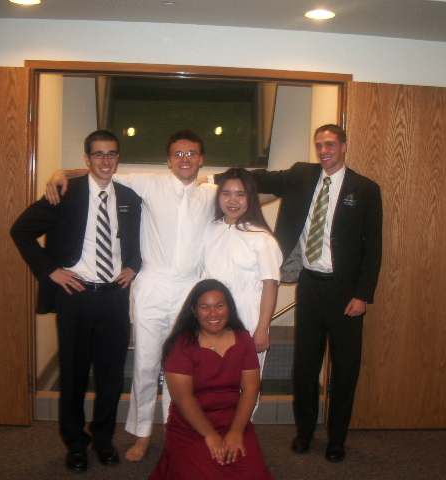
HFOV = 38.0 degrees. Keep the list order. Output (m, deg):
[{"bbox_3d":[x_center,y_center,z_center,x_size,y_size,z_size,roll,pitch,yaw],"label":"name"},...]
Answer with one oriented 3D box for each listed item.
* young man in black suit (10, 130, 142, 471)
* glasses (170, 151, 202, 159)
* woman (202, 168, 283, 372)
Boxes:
[{"bbox_3d":[-0.785,0.308,3.446,0.680,1.770,0.420,0,6,-20],"label":"young man in black suit"},{"bbox_3d":[-0.196,-0.446,3.374,0.150,0.043,0.135,-3,7,-2],"label":"glasses"},{"bbox_3d":[0.092,0.430,3.384,0.440,1.595,0.290,3,6,17],"label":"woman"}]

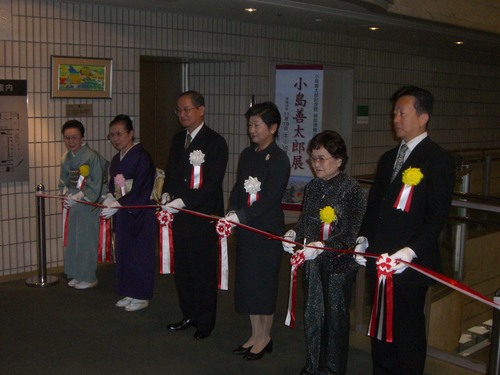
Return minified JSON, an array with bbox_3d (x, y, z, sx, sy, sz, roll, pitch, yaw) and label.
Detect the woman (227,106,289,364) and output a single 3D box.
[{"bbox_3d":[0.040,0.275,4.260,0.470,1.600,0.480,-6,9,-42],"label":"woman"}]

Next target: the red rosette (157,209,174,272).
[{"bbox_3d":[-0.550,0.358,4.420,0.120,0.420,0.050,5,8,32],"label":"red rosette"}]

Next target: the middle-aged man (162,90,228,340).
[{"bbox_3d":[-0.390,0.200,4.690,0.490,1.690,0.510,-6,9,-41],"label":"middle-aged man"}]

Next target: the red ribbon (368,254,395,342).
[{"bbox_3d":[0.620,0.520,3.180,0.130,0.410,0.060,4,8,28],"label":"red ribbon"}]

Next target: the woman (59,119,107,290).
[{"bbox_3d":[-1.485,0.148,5.950,0.460,1.480,0.450,7,9,42],"label":"woman"}]

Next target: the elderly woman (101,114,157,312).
[{"bbox_3d":[-0.940,0.200,5.300,0.500,1.520,0.490,-6,9,-43],"label":"elderly woman"}]

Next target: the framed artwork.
[{"bbox_3d":[-1.610,-1.055,6.480,0.670,0.400,0.030,-6,9,-44],"label":"framed artwork"}]

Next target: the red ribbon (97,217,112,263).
[{"bbox_3d":[-1.095,0.372,5.120,0.120,0.370,0.050,5,8,35],"label":"red ribbon"}]

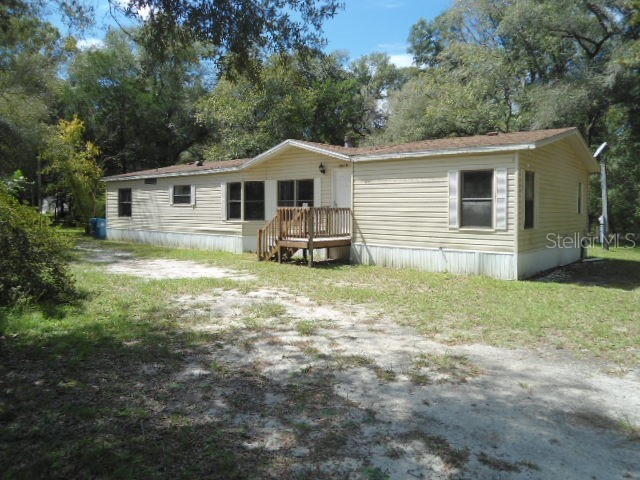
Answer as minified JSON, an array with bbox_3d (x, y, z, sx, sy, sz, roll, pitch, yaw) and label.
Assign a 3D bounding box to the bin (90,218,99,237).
[{"bbox_3d":[-12.008,-0.625,25.690,0.620,1.070,0.720,0,3,-10],"label":"bin"}]

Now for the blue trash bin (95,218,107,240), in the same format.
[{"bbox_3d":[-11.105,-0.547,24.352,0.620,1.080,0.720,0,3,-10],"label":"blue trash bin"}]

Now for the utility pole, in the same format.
[{"bbox_3d":[12.338,-1.914,21.053,0.620,4.708,0.420,0,3,-9],"label":"utility pole"}]

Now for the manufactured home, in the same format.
[{"bbox_3d":[-0.510,-1.697,20.668,20.613,4.030,7.960,3,4,40],"label":"manufactured home"}]

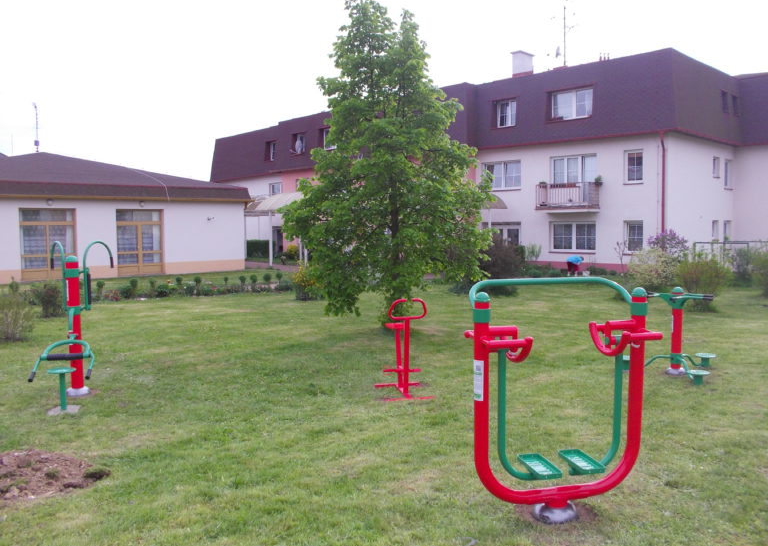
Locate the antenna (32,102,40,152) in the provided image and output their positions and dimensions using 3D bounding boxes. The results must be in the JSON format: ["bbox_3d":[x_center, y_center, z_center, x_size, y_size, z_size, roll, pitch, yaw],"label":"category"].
[{"bbox_3d":[-15.581,-6.553,28.890,0.360,2.260,0.360,-3,5,-28],"label":"antenna"}]

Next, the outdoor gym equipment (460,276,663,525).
[{"bbox_3d":[1.126,0.793,4.077,1.160,1.390,0.420,-1,4,-12],"label":"outdoor gym equipment"}]

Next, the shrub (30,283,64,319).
[{"bbox_3d":[-7.354,0.583,14.025,0.840,0.710,0.800,-3,5,-28],"label":"shrub"}]

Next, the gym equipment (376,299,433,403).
[{"bbox_3d":[0.212,0.807,7.312,0.550,1.090,0.740,-1,4,-11],"label":"gym equipment"}]

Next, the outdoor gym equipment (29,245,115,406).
[{"bbox_3d":[-3.445,0.533,7.074,0.820,1.730,1.130,-2,4,-15],"label":"outdoor gym equipment"}]

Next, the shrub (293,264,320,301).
[{"bbox_3d":[-1.981,0.225,16.578,0.850,0.940,0.800,-1,4,-7],"label":"shrub"}]

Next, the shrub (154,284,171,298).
[{"bbox_3d":[-6.282,0.486,18.323,0.420,0.390,0.420,-1,4,0],"label":"shrub"}]

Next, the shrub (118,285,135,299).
[{"bbox_3d":[-7.182,0.516,18.025,0.420,0.390,0.420,-1,4,0],"label":"shrub"}]

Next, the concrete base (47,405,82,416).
[{"bbox_3d":[-3.304,1.437,6.690,0.280,0.060,0.300,-2,4,-15],"label":"concrete base"}]

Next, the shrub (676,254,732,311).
[{"bbox_3d":[6.915,0.188,13.849,1.250,1.220,1.200,1,5,27],"label":"shrub"}]

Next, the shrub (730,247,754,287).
[{"bbox_3d":[10.957,-0.219,19.579,0.950,1.110,0.900,2,5,29],"label":"shrub"}]

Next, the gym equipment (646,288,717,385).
[{"bbox_3d":[3.704,0.723,7.996,1.330,1.090,1.170,-1,4,-5],"label":"gym equipment"}]

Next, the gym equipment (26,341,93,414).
[{"bbox_3d":[-3.359,1.079,6.807,0.660,0.690,0.620,-1,4,-12],"label":"gym equipment"}]

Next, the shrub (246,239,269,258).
[{"bbox_3d":[-7.930,-1.544,40.581,1.600,1.140,1.100,-1,4,-11],"label":"shrub"}]

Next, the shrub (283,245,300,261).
[{"bbox_3d":[-5.585,-1.172,38.808,1.070,0.970,1.000,-1,4,0],"label":"shrub"}]

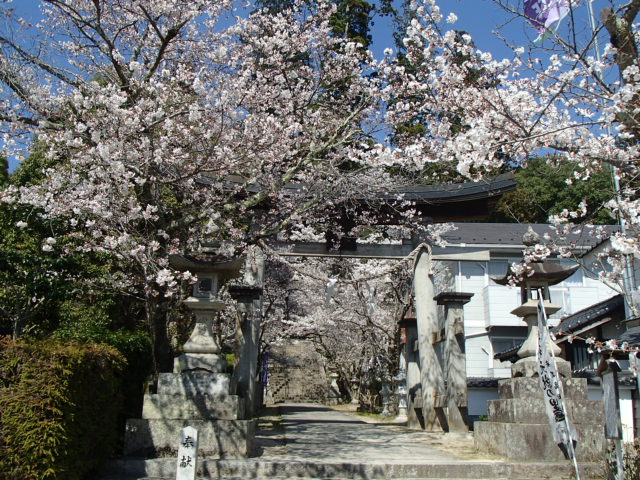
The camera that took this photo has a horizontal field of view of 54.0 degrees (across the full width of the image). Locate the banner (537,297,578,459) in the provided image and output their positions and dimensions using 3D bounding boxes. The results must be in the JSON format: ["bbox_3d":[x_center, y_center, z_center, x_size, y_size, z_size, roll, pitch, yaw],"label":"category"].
[{"bbox_3d":[2.731,1.596,7.243,0.360,1.750,0.120,-8,-16,19],"label":"banner"}]

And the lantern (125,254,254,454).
[{"bbox_3d":[-1.676,1.446,8.926,1.500,3.020,1.500,1,-15,-2],"label":"lantern"}]

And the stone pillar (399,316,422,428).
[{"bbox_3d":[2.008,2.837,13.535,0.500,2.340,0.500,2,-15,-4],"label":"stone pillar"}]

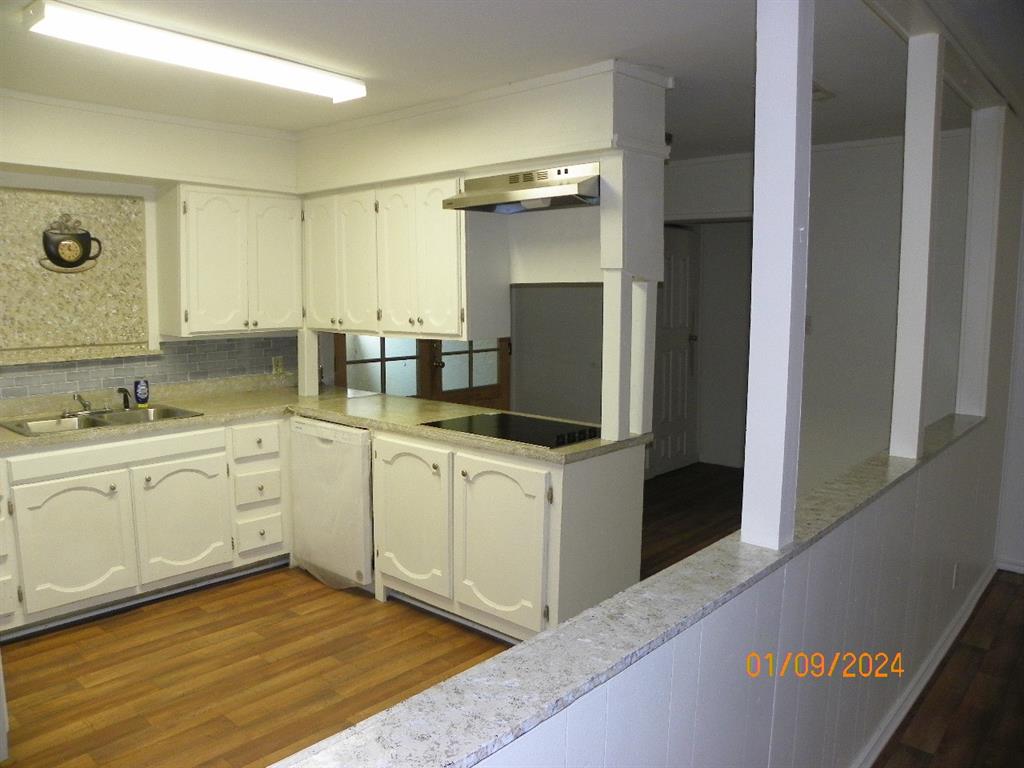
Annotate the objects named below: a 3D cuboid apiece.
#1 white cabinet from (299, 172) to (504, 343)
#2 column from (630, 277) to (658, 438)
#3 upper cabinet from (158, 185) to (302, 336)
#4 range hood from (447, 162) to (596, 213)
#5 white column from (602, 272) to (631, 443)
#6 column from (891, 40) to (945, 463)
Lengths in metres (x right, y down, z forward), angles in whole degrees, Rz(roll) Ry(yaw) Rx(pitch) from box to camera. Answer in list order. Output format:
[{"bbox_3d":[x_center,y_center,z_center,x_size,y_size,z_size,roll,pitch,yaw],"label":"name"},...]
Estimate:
[{"bbox_3d":[-0.618,-0.654,4.129,1.365,0.776,0.295,6,9,41],"label":"white cabinet"},{"bbox_3d":[0.575,-0.118,3.410,0.089,0.675,0.089,6,9,41],"label":"column"},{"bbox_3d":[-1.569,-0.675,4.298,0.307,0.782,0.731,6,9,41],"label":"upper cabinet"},{"bbox_3d":[0.114,-0.843,3.347,0.759,0.145,0.432,6,9,41],"label":"range hood"},{"bbox_3d":[0.444,-0.122,3.250,0.089,0.718,0.089,6,9,41],"label":"white column"},{"bbox_3d":[1.402,-0.450,2.647,0.089,1.474,0.089,6,9,41],"label":"column"}]

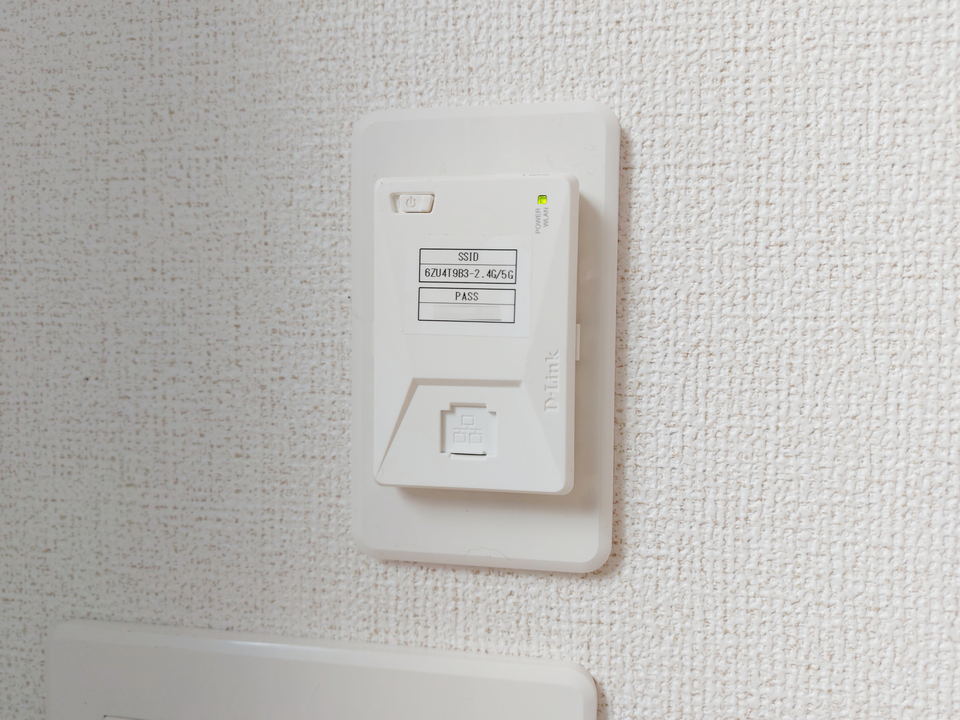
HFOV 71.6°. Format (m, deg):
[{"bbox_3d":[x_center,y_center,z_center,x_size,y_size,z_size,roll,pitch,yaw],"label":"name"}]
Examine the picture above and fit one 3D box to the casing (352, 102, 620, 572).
[{"bbox_3d":[-0.001,-0.005,0.166,0.070,0.120,0.015,1,3,9],"label":"casing"}]

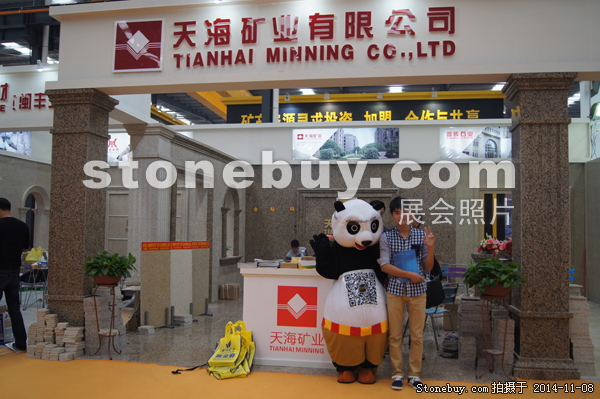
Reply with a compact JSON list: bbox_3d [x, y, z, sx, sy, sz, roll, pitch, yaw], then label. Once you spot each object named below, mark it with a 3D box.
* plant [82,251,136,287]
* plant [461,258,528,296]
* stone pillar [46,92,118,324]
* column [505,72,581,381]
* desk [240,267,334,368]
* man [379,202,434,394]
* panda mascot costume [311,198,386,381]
[{"bbox_3d":[-2.092,0.776,6.100,0.580,0.380,0.520,0,-3,10],"label":"plant"},{"bbox_3d":[1.915,0.778,5.440,0.610,0.370,0.530,0,-3,10],"label":"plant"},{"bbox_3d":[-2.612,0.232,6.539,0.615,2.994,0.615,0,-3,10],"label":"stone pillar"},{"bbox_3d":[2.465,0.259,5.667,0.615,2.994,0.615,0,-3,10],"label":"column"},{"bbox_3d":[0.020,1.246,5.970,1.220,1.000,0.550,0,-3,10],"label":"desk"},{"bbox_3d":[0.992,0.841,5.110,0.512,1.734,0.423,0,-3,11],"label":"man"},{"bbox_3d":[0.483,0.858,5.296,0.720,1.720,0.630,1,-3,-9],"label":"panda mascot costume"}]

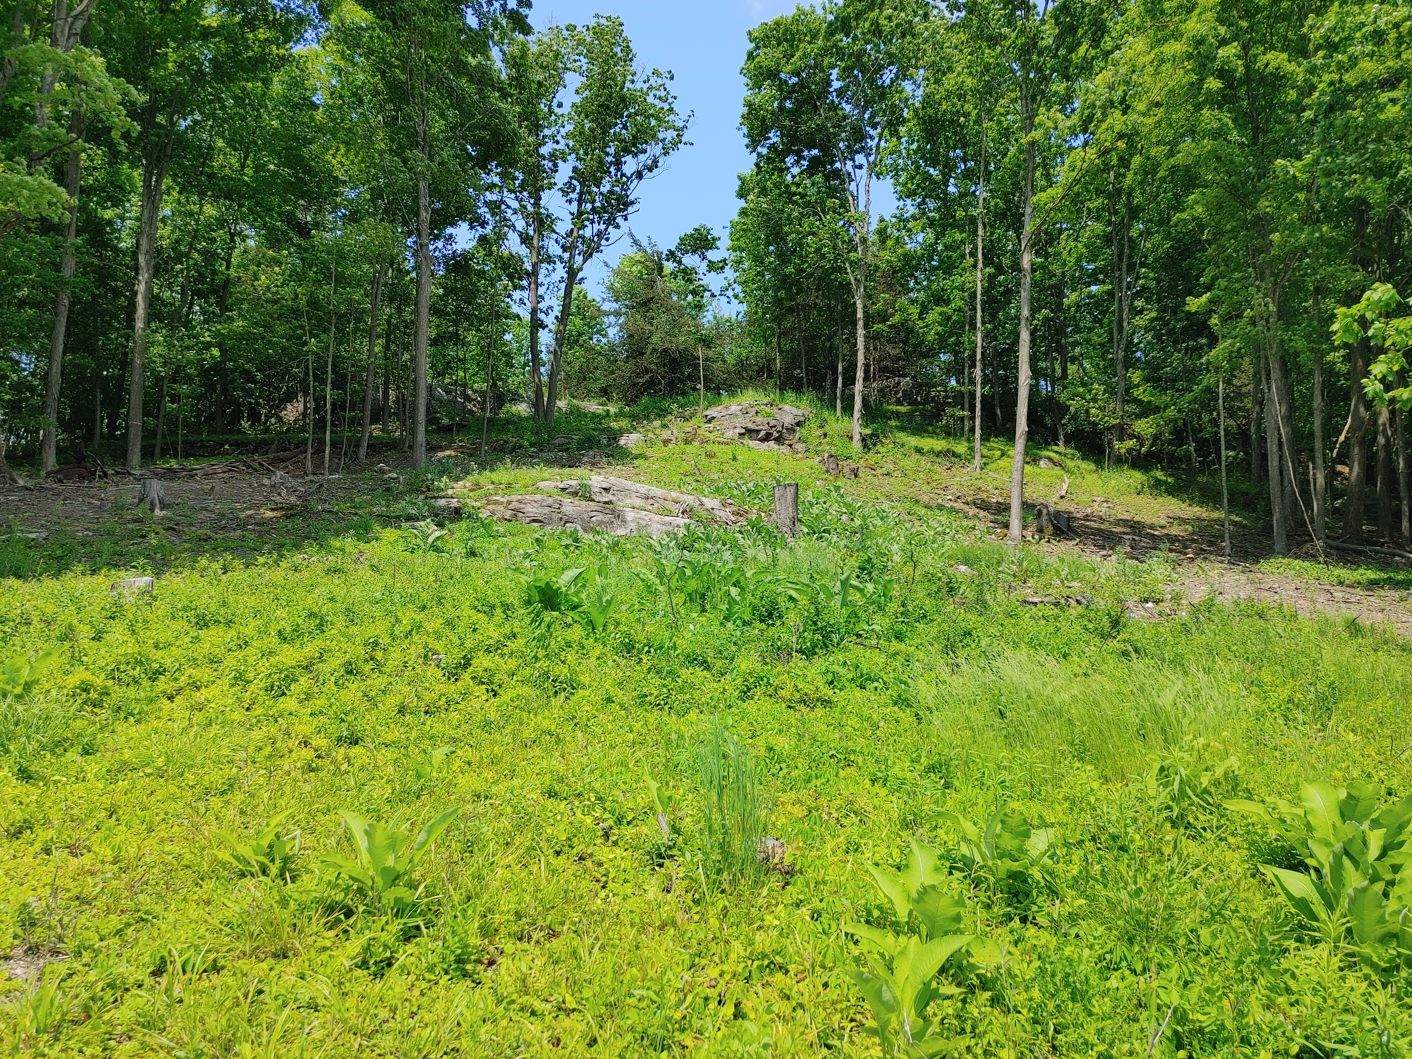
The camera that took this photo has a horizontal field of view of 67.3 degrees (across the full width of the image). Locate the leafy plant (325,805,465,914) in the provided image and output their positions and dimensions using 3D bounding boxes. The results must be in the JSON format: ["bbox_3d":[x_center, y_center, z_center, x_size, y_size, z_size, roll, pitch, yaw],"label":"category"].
[{"bbox_3d":[-1.247,1.308,4.200,0.550,0.390,0.500,1,-3,0],"label":"leafy plant"}]

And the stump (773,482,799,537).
[{"bbox_3d":[1.253,-0.300,16.500,0.390,0.860,0.390,1,-3,0],"label":"stump"}]

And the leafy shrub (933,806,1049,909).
[{"bbox_3d":[1.152,1.315,4.250,0.450,0.370,0.430,1,-3,0],"label":"leafy shrub"}]

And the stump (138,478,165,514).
[{"bbox_3d":[-10.454,-0.624,20.000,0.530,0.680,0.520,1,-3,0],"label":"stump"}]

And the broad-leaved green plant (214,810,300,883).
[{"bbox_3d":[-1.903,1.346,4.500,0.360,0.270,0.350,1,-3,0],"label":"broad-leaved green plant"}]

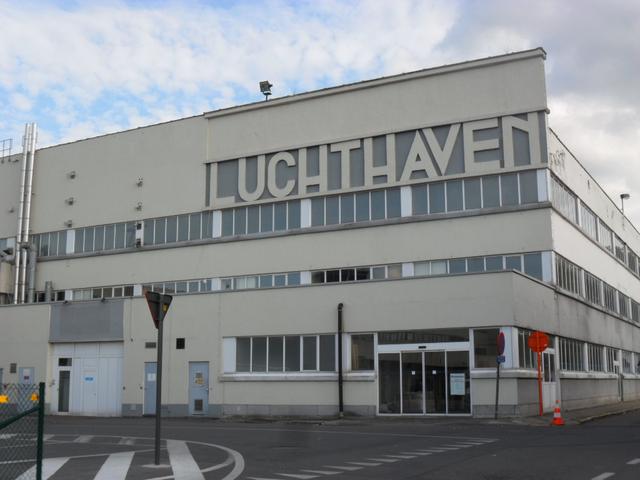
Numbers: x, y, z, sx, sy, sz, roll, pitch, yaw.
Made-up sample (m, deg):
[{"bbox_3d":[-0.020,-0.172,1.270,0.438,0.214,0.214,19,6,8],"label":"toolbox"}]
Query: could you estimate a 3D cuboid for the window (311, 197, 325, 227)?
[{"bbox_3d":[-0.107,-1.515,43.806,0.842,1.635,0.120,-6,-11,30],"label":"window"}]

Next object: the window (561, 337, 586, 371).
[{"bbox_3d":[11.249,5.154,36.100,0.100,1.368,5.663,-6,-11,28],"label":"window"}]

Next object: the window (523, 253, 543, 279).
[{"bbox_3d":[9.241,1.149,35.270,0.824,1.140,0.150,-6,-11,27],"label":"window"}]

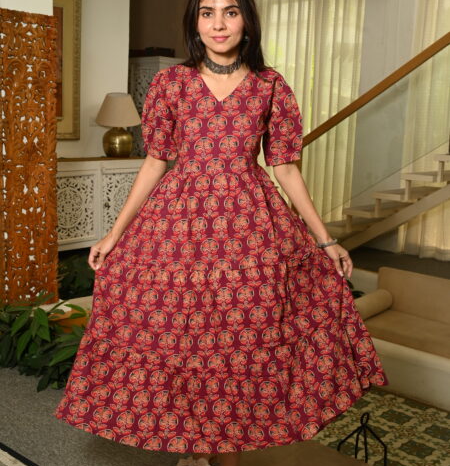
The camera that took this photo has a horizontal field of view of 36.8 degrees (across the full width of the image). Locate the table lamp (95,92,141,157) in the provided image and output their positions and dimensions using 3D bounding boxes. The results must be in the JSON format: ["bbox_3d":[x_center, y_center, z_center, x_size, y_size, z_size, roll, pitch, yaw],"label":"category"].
[{"bbox_3d":[-0.871,-0.879,5.500,0.370,0.520,0.370,2,9,0],"label":"table lamp"}]

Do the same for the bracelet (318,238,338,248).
[{"bbox_3d":[0.298,0.029,1.965,0.066,0.016,0.060,-20,-4,12],"label":"bracelet"}]

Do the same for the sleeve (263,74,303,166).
[{"bbox_3d":[0.169,-0.331,1.972,0.120,0.265,0.160,2,9,0],"label":"sleeve"}]

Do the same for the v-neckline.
[{"bbox_3d":[-0.006,-0.412,1.889,0.165,0.110,0.090,2,9,2],"label":"v-neckline"}]

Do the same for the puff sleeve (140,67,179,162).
[{"bbox_3d":[-0.187,-0.346,1.971,0.120,0.260,0.160,2,9,0],"label":"puff sleeve"}]

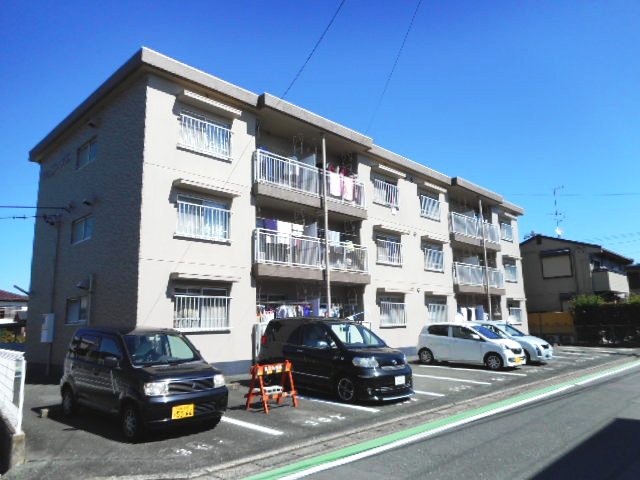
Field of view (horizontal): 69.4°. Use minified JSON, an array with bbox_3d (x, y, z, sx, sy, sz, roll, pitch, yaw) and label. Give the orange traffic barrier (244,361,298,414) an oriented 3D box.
[{"bbox_3d":[-0.922,2.895,9.190,0.550,0.890,0.830,-12,-15,42],"label":"orange traffic barrier"}]

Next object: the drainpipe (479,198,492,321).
[{"bbox_3d":[9.763,1.739,27.016,0.100,8.500,0.100,-11,-14,43],"label":"drainpipe"}]

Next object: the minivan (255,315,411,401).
[{"bbox_3d":[0.243,2.860,11.431,4.000,1.740,1.710,-8,-12,42],"label":"minivan"}]

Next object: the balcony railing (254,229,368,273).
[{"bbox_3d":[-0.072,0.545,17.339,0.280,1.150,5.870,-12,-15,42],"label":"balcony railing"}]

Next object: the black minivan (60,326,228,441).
[{"bbox_3d":[-3.249,2.441,8.421,3.410,1.690,1.500,-7,-11,40],"label":"black minivan"}]

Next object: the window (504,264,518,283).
[{"bbox_3d":[12.651,2.215,30.504,0.160,1.165,1.900,-11,-14,43],"label":"window"}]

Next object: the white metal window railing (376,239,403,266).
[{"bbox_3d":[3.174,0.613,20.876,0.150,1.050,1.930,-12,-15,42],"label":"white metal window railing"}]

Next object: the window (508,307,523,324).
[{"bbox_3d":[12.728,4.919,30.015,0.160,1.123,1.900,-11,-14,43],"label":"window"}]

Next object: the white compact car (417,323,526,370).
[{"bbox_3d":[5.370,3.730,16.509,3.405,1.500,1.490,-8,-11,42],"label":"white compact car"}]

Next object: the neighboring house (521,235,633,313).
[{"bbox_3d":[19.519,3.757,36.534,7.700,7.350,9.800,-12,-15,42],"label":"neighboring house"}]

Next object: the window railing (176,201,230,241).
[{"bbox_3d":[-3.482,-0.530,13.997,0.150,1.040,1.920,-12,-15,42],"label":"window railing"}]

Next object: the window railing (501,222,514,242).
[{"bbox_3d":[12.746,-0.482,31.375,0.150,1.050,1.930,-12,-15,42],"label":"window railing"}]

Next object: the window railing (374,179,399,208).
[{"bbox_3d":[3.057,-2.067,21.188,0.160,1.097,1.880,-11,-14,43],"label":"window railing"}]

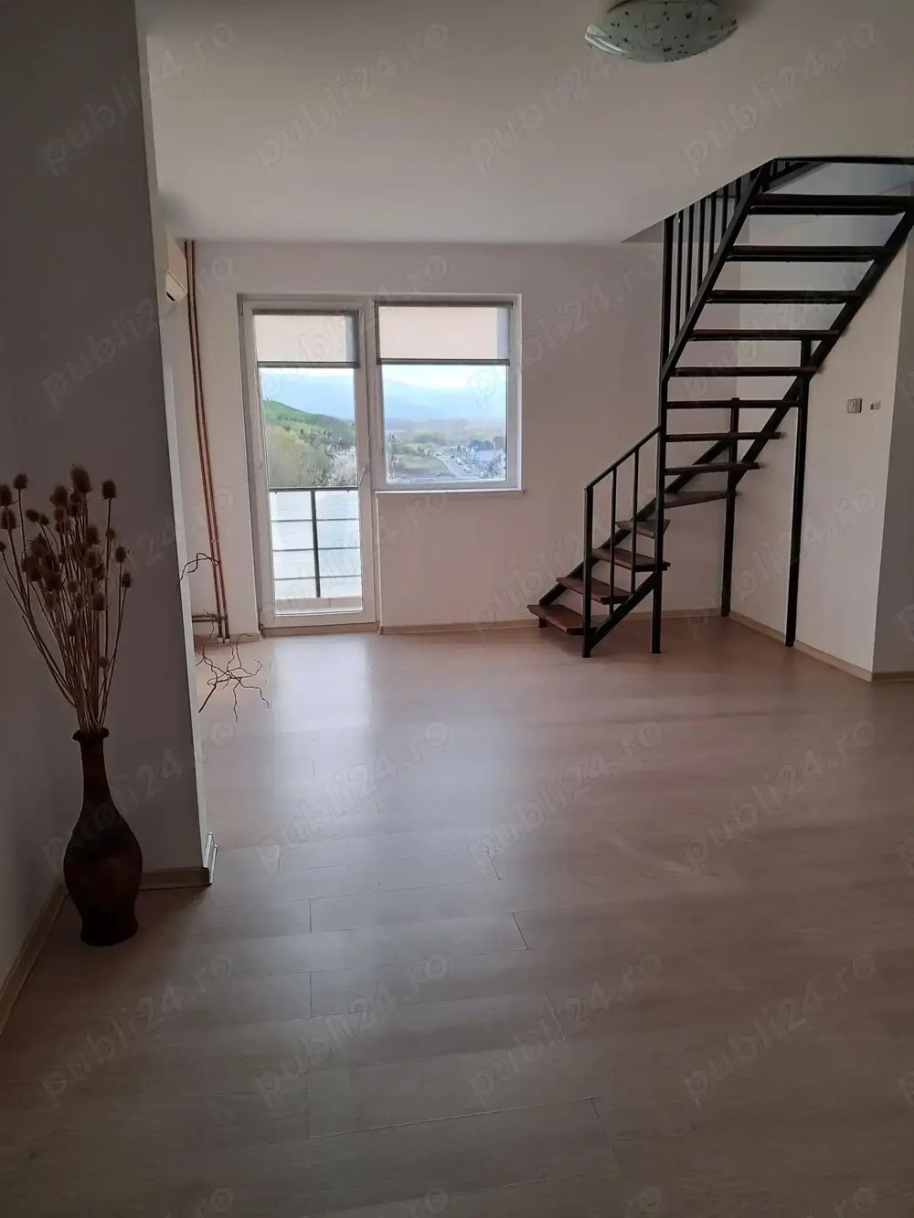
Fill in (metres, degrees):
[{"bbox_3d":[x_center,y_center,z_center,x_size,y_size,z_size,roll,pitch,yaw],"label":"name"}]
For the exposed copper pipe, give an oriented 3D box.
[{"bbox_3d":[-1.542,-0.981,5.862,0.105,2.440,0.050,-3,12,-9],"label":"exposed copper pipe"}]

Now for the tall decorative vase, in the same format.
[{"bbox_3d":[-0.996,0.623,2.644,0.226,0.595,0.226,-3,12,-9],"label":"tall decorative vase"}]

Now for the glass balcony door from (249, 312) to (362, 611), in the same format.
[{"bbox_3d":[-0.914,-0.897,6.138,0.707,1.990,0.080,-3,12,-9],"label":"glass balcony door"}]

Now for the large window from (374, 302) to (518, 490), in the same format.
[{"bbox_3d":[-0.056,-1.382,6.179,0.955,1.200,0.100,-3,12,-9],"label":"large window"}]

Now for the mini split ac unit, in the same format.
[{"bbox_3d":[-1.535,-1.735,4.857,0.223,0.278,0.840,-3,12,-9],"label":"mini split ac unit"}]

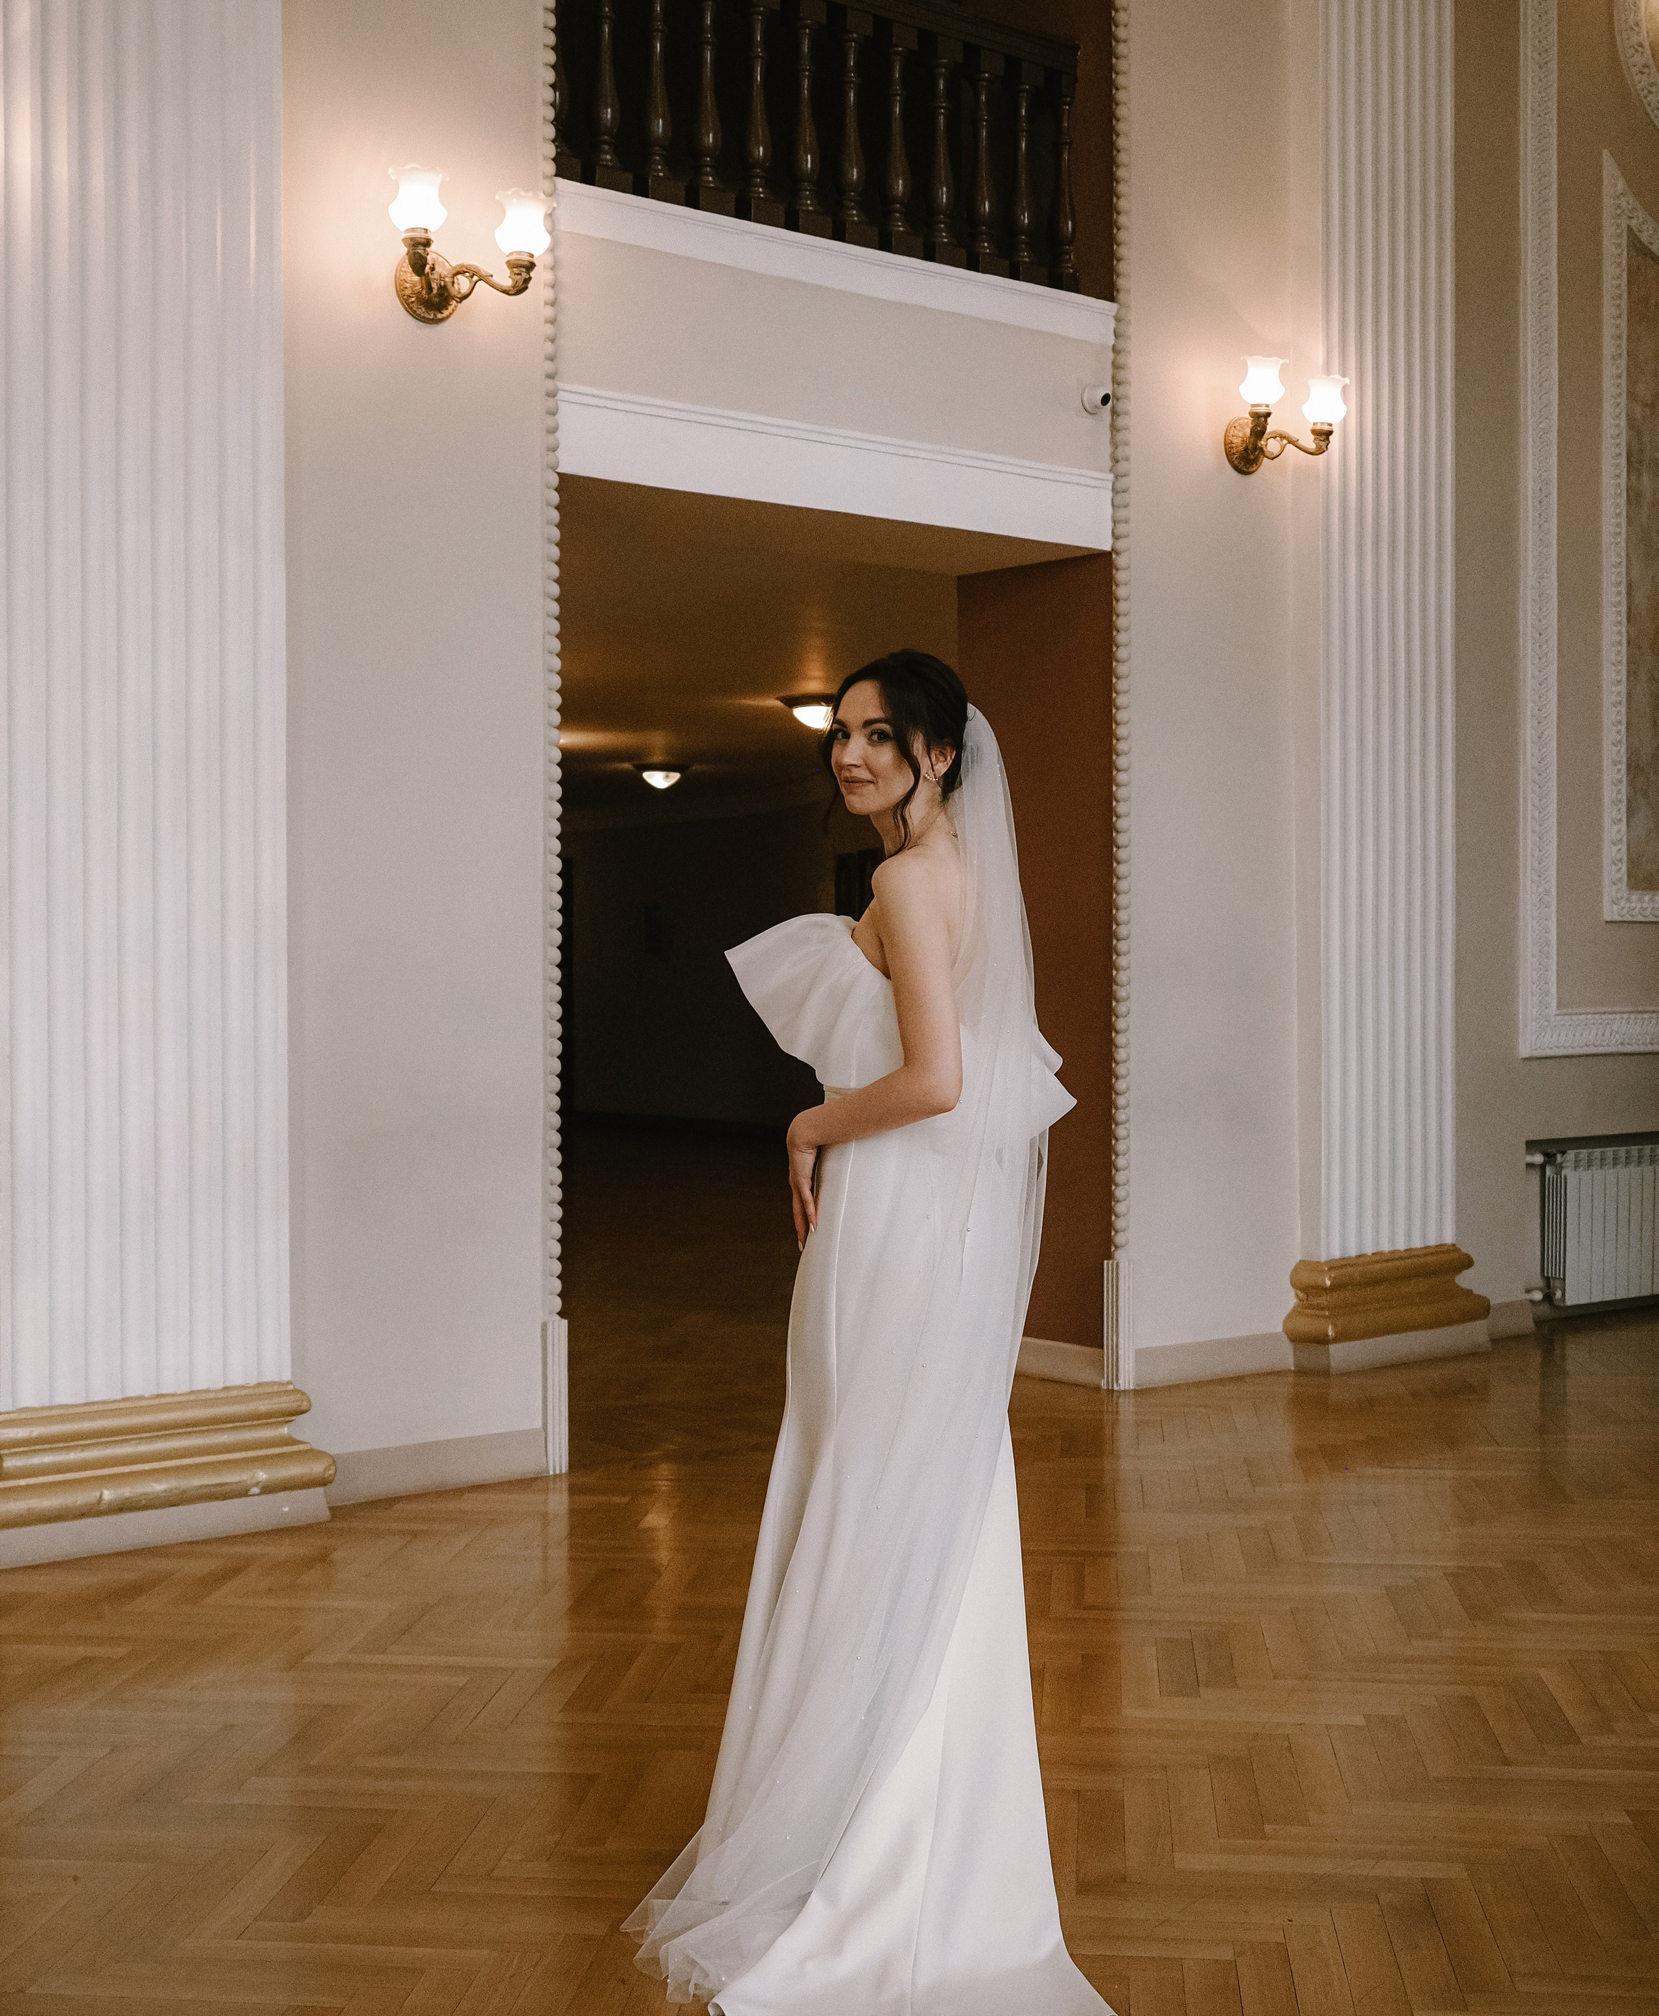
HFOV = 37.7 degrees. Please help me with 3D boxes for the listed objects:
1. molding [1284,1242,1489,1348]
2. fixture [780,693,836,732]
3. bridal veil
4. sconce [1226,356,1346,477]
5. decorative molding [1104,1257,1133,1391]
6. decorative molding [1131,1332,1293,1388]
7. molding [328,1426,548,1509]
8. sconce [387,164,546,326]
[{"bbox_3d":[1.893,0.959,8.175,0.860,0.270,0.170,-1,1,-37],"label":"molding"},{"bbox_3d":[-0.070,-1.397,11.588,0.370,0.150,0.370,0,1,0],"label":"fixture"},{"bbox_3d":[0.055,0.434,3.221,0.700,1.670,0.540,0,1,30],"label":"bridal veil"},{"bbox_3d":[1.432,-1.891,7.751,0.430,0.320,0.290,-1,1,-37],"label":"sconce"},{"bbox_3d":[0.906,0.993,7.594,0.066,0.410,0.070,-1,1,-37],"label":"decorative molding"},{"bbox_3d":[1.239,1.130,7.793,0.680,0.128,0.030,-1,1,-37],"label":"decorative molding"},{"bbox_3d":[-0.992,1.161,6.134,0.640,0.132,0.030,-1,1,-37],"label":"molding"},{"bbox_3d":[-0.924,-1.861,5.976,0.430,0.320,0.290,-1,1,-37],"label":"sconce"}]

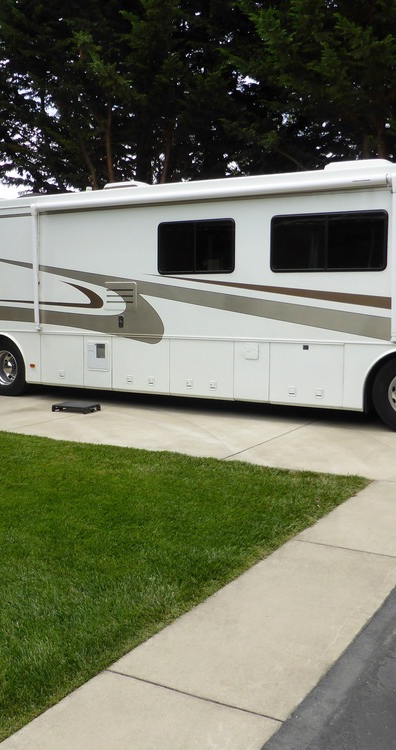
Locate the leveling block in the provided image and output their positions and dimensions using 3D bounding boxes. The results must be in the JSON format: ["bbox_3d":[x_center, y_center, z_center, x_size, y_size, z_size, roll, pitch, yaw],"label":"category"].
[{"bbox_3d":[-1.791,0.483,10.615,0.570,0.100,0.380,3,7,25],"label":"leveling block"}]

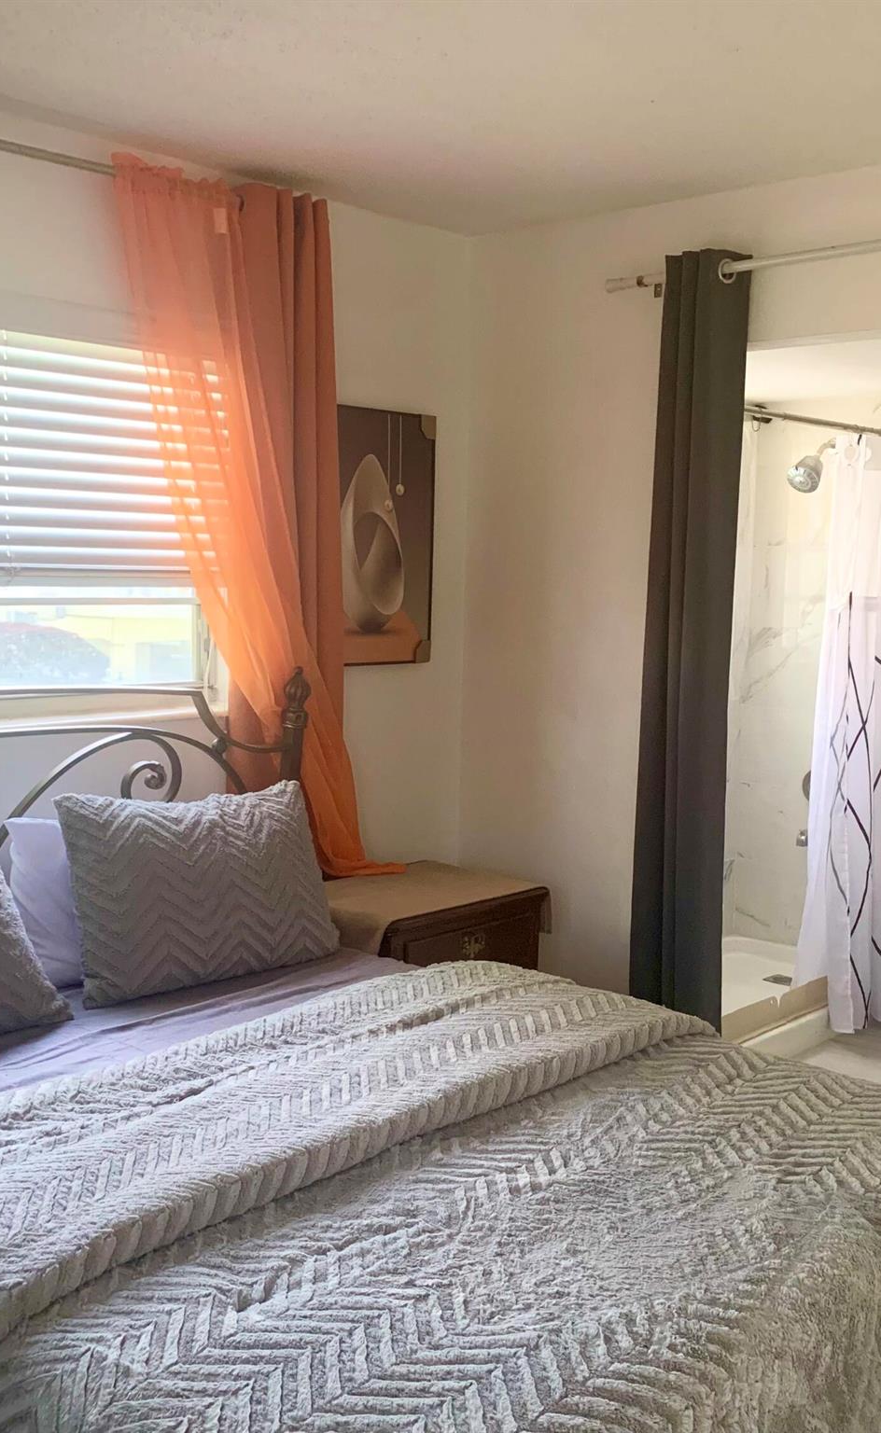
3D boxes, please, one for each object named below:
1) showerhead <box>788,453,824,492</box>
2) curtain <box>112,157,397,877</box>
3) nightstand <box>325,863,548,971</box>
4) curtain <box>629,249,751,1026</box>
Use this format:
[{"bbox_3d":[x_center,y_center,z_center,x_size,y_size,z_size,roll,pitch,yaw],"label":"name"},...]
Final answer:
[{"bbox_3d":[1.294,-0.862,5.098,0.105,0.108,0.115,7,46,42],"label":"showerhead"},{"bbox_3d":[-0.413,-0.404,3.590,0.160,1.750,0.940,7,8,42],"label":"curtain"},{"bbox_3d":[-0.089,0.778,3.822,0.470,0.647,0.605,7,8,42],"label":"nightstand"},{"bbox_3d":[0.631,-0.056,3.697,0.230,2.195,0.130,7,8,42],"label":"curtain"}]

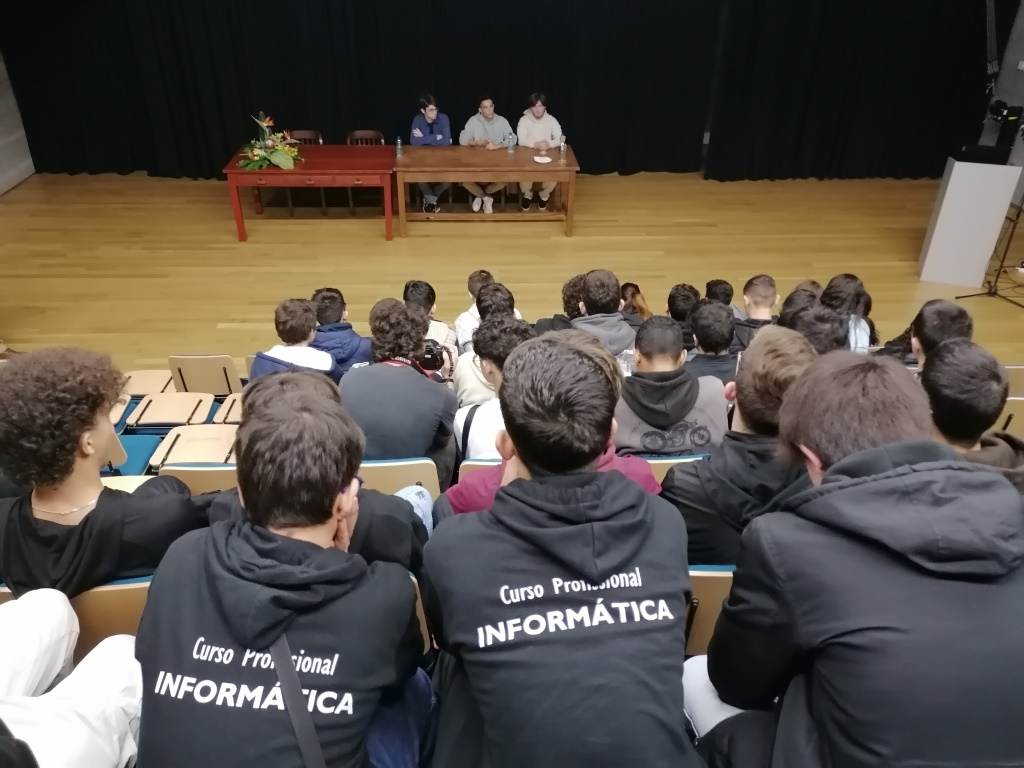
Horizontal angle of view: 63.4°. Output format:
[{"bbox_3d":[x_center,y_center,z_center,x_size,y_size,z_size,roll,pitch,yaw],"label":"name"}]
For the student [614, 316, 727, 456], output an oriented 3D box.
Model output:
[{"bbox_3d":[0.552,0.227,3.317,0.480,1.250,0.750,-2,32,-6],"label":"student"}]

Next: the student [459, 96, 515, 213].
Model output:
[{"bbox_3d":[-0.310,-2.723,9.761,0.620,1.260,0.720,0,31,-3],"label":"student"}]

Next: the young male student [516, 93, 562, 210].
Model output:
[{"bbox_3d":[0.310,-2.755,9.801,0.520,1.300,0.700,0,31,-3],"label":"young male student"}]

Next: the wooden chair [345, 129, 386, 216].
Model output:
[{"bbox_3d":[-1.687,-2.443,9.618,0.440,0.870,0.500,0,31,-3],"label":"wooden chair"}]

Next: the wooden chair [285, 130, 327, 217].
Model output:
[{"bbox_3d":[-2.375,-2.438,9.581,0.440,0.870,0.500,0,31,-3],"label":"wooden chair"}]

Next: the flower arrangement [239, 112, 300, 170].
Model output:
[{"bbox_3d":[-2.545,-2.607,8.728,0.620,0.530,0.500,0,31,-3],"label":"flower arrangement"}]

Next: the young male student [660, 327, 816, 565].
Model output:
[{"bbox_3d":[0.576,0.361,2.273,0.500,1.220,0.780,-1,32,-5],"label":"young male student"}]

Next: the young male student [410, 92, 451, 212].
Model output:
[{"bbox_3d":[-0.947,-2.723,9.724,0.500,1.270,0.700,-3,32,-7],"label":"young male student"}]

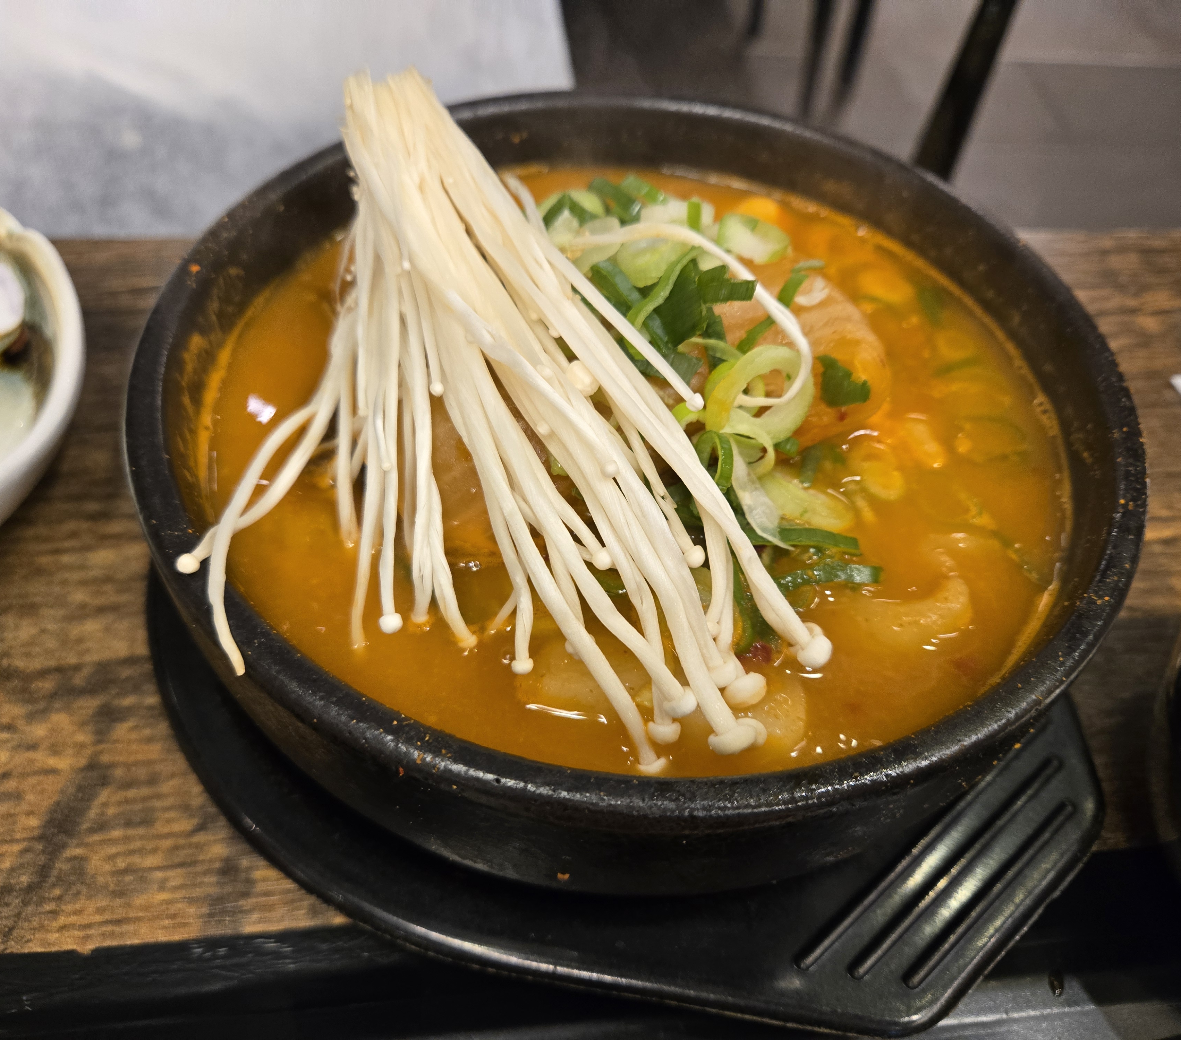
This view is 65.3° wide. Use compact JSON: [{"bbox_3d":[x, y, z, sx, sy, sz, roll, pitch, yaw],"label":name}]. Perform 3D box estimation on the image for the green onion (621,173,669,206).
[{"bbox_3d":[0.014,-0.085,0.236,0.012,0.004,0.006,38,59,23],"label":"green onion"}]

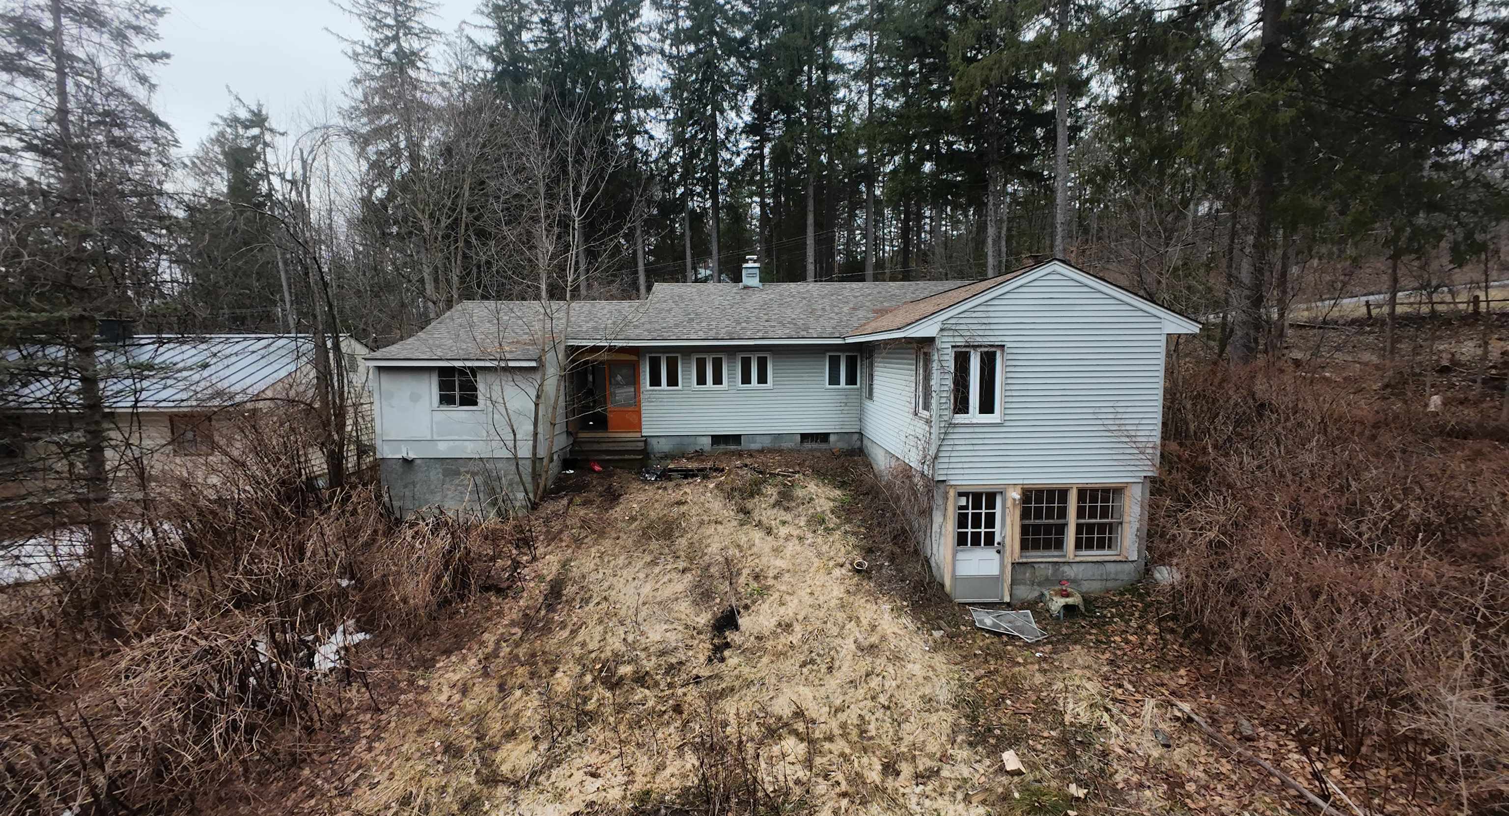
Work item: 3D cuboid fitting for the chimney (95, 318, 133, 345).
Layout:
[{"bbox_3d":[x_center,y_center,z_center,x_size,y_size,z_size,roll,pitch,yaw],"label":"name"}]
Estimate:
[{"bbox_3d":[-19.986,-2.394,15.052,0.609,0.726,0.450,-1,6,-2],"label":"chimney"}]

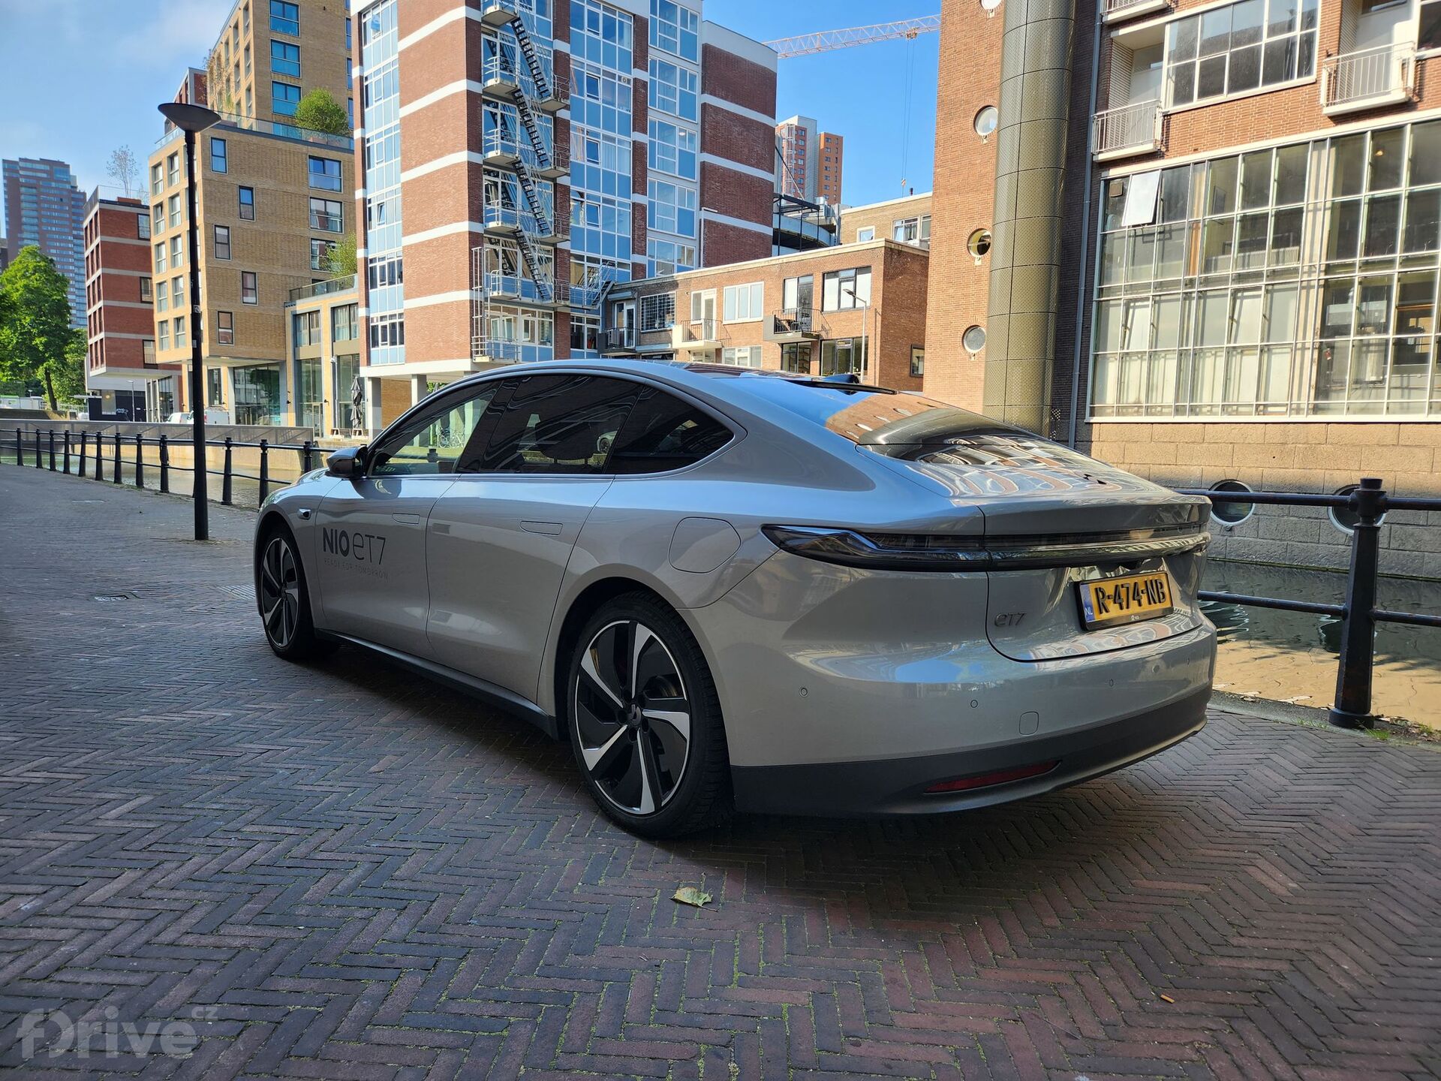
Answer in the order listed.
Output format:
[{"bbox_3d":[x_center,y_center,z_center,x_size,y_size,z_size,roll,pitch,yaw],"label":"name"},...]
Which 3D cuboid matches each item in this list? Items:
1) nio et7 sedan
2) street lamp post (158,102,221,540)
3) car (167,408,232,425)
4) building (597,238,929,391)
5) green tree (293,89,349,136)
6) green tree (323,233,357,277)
[{"bbox_3d":[-0.564,-0.025,4.499,2.000,1.510,5.100,-4,8,-43],"label":"nio et7 sedan"},{"bbox_3d":[-5.424,-2.173,9.906,0.560,4.360,0.560,1,6,0],"label":"street lamp post"},{"bbox_3d":[-40.510,-9.270,75.533,4.600,1.850,1.850,7,8,43],"label":"car"},{"bbox_3d":[3.254,-9.014,49.393,9.000,8.970,18.710,-5,9,-45],"label":"building"},{"bbox_3d":[-30.238,-32.327,72.545,3.700,3.800,3.600,1,6,0],"label":"green tree"},{"bbox_3d":[-25.677,-19.326,65.877,3.100,3.700,3.000,1,6,0],"label":"green tree"}]

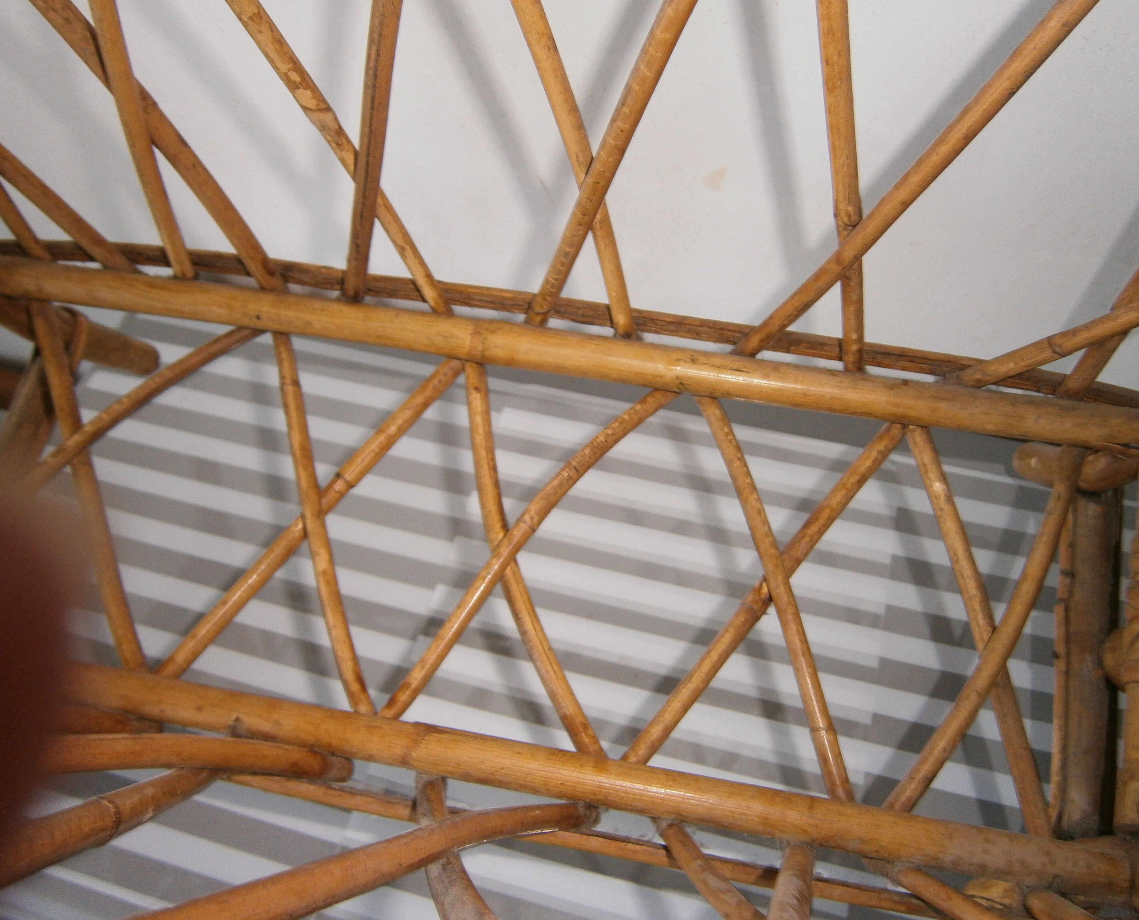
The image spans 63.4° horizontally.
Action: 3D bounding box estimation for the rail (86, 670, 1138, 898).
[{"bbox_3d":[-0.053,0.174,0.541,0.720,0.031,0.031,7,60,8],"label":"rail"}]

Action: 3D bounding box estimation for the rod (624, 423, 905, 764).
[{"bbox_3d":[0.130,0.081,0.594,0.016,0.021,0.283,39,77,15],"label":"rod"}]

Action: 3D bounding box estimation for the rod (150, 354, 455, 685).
[{"bbox_3d":[-0.165,0.034,0.603,0.016,0.015,0.291,37,77,16],"label":"rod"}]

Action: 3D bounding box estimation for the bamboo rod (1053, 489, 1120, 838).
[{"bbox_3d":[0.318,0.117,0.562,0.033,0.033,0.238,10,71,8],"label":"bamboo rod"}]

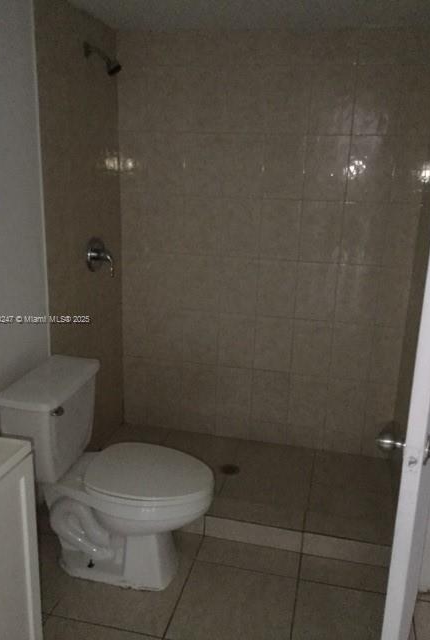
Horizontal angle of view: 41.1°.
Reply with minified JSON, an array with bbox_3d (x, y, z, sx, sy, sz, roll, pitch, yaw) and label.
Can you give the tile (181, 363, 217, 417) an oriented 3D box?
[{"bbox_3d":[-0.090,0.386,3.206,0.202,0.303,0.010,5,16,12],"label":"tile"}]

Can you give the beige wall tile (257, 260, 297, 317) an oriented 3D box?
[{"bbox_3d":[0.321,-0.160,2.954,0.202,0.303,0.010,5,16,12],"label":"beige wall tile"}]

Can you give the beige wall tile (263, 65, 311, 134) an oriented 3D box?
[{"bbox_3d":[0.341,-1.033,2.696,0.200,0.302,0.010,5,17,12],"label":"beige wall tile"}]

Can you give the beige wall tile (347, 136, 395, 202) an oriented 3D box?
[{"bbox_3d":[0.732,-0.713,2.716,0.199,0.301,0.010,5,16,12],"label":"beige wall tile"}]

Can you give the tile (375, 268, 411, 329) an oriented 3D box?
[{"bbox_3d":[0.877,-0.110,2.836,0.133,0.303,0.010,5,16,12],"label":"tile"}]

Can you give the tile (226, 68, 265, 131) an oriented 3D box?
[{"bbox_3d":[0.152,-1.060,2.756,0.202,0.305,0.010,5,17,12],"label":"tile"}]

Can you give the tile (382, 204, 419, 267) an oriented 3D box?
[{"bbox_3d":[0.899,-0.403,2.770,0.158,0.305,0.010,5,17,12],"label":"tile"}]

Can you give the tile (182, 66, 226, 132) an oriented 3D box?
[{"bbox_3d":[-0.045,-1.079,2.797,0.202,0.305,0.010,5,17,12],"label":"tile"}]

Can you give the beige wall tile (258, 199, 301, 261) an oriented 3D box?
[{"bbox_3d":[0.329,-0.451,2.871,0.202,0.303,0.010,5,16,12],"label":"beige wall tile"}]

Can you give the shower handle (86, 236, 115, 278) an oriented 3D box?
[{"bbox_3d":[-0.527,-0.304,2.765,0.100,0.190,0.175,5,16,12],"label":"shower handle"}]

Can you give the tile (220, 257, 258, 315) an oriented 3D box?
[{"bbox_3d":[0.123,-0.182,3.016,0.202,0.305,0.010,5,17,12],"label":"tile"}]

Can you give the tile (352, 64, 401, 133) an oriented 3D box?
[{"bbox_3d":[0.735,-0.997,2.615,0.200,0.302,0.010,5,17,12],"label":"tile"}]

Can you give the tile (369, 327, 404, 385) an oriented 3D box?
[{"bbox_3d":[0.869,0.181,2.920,0.133,0.303,0.010,5,16,12],"label":"tile"}]

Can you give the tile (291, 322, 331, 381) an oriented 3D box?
[{"bbox_3d":[0.506,0.149,3.010,0.200,0.302,0.010,5,17,12],"label":"tile"}]

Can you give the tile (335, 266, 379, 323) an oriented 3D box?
[{"bbox_3d":[0.714,-0.128,2.881,0.199,0.301,0.010,5,16,12],"label":"tile"}]

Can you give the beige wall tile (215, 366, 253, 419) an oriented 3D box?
[{"bbox_3d":[0.104,0.404,3.180,0.200,0.302,0.010,5,17,12],"label":"beige wall tile"}]

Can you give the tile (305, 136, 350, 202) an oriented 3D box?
[{"bbox_3d":[0.536,-0.731,2.761,0.202,0.305,0.010,5,17,12],"label":"tile"}]

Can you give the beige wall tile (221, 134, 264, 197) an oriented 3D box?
[{"bbox_3d":[0.136,-0.760,2.826,0.200,0.302,0.010,5,17,12],"label":"beige wall tile"}]

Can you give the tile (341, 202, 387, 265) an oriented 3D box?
[{"bbox_3d":[0.724,-0.419,2.807,0.202,0.305,0.010,5,17,12],"label":"tile"}]

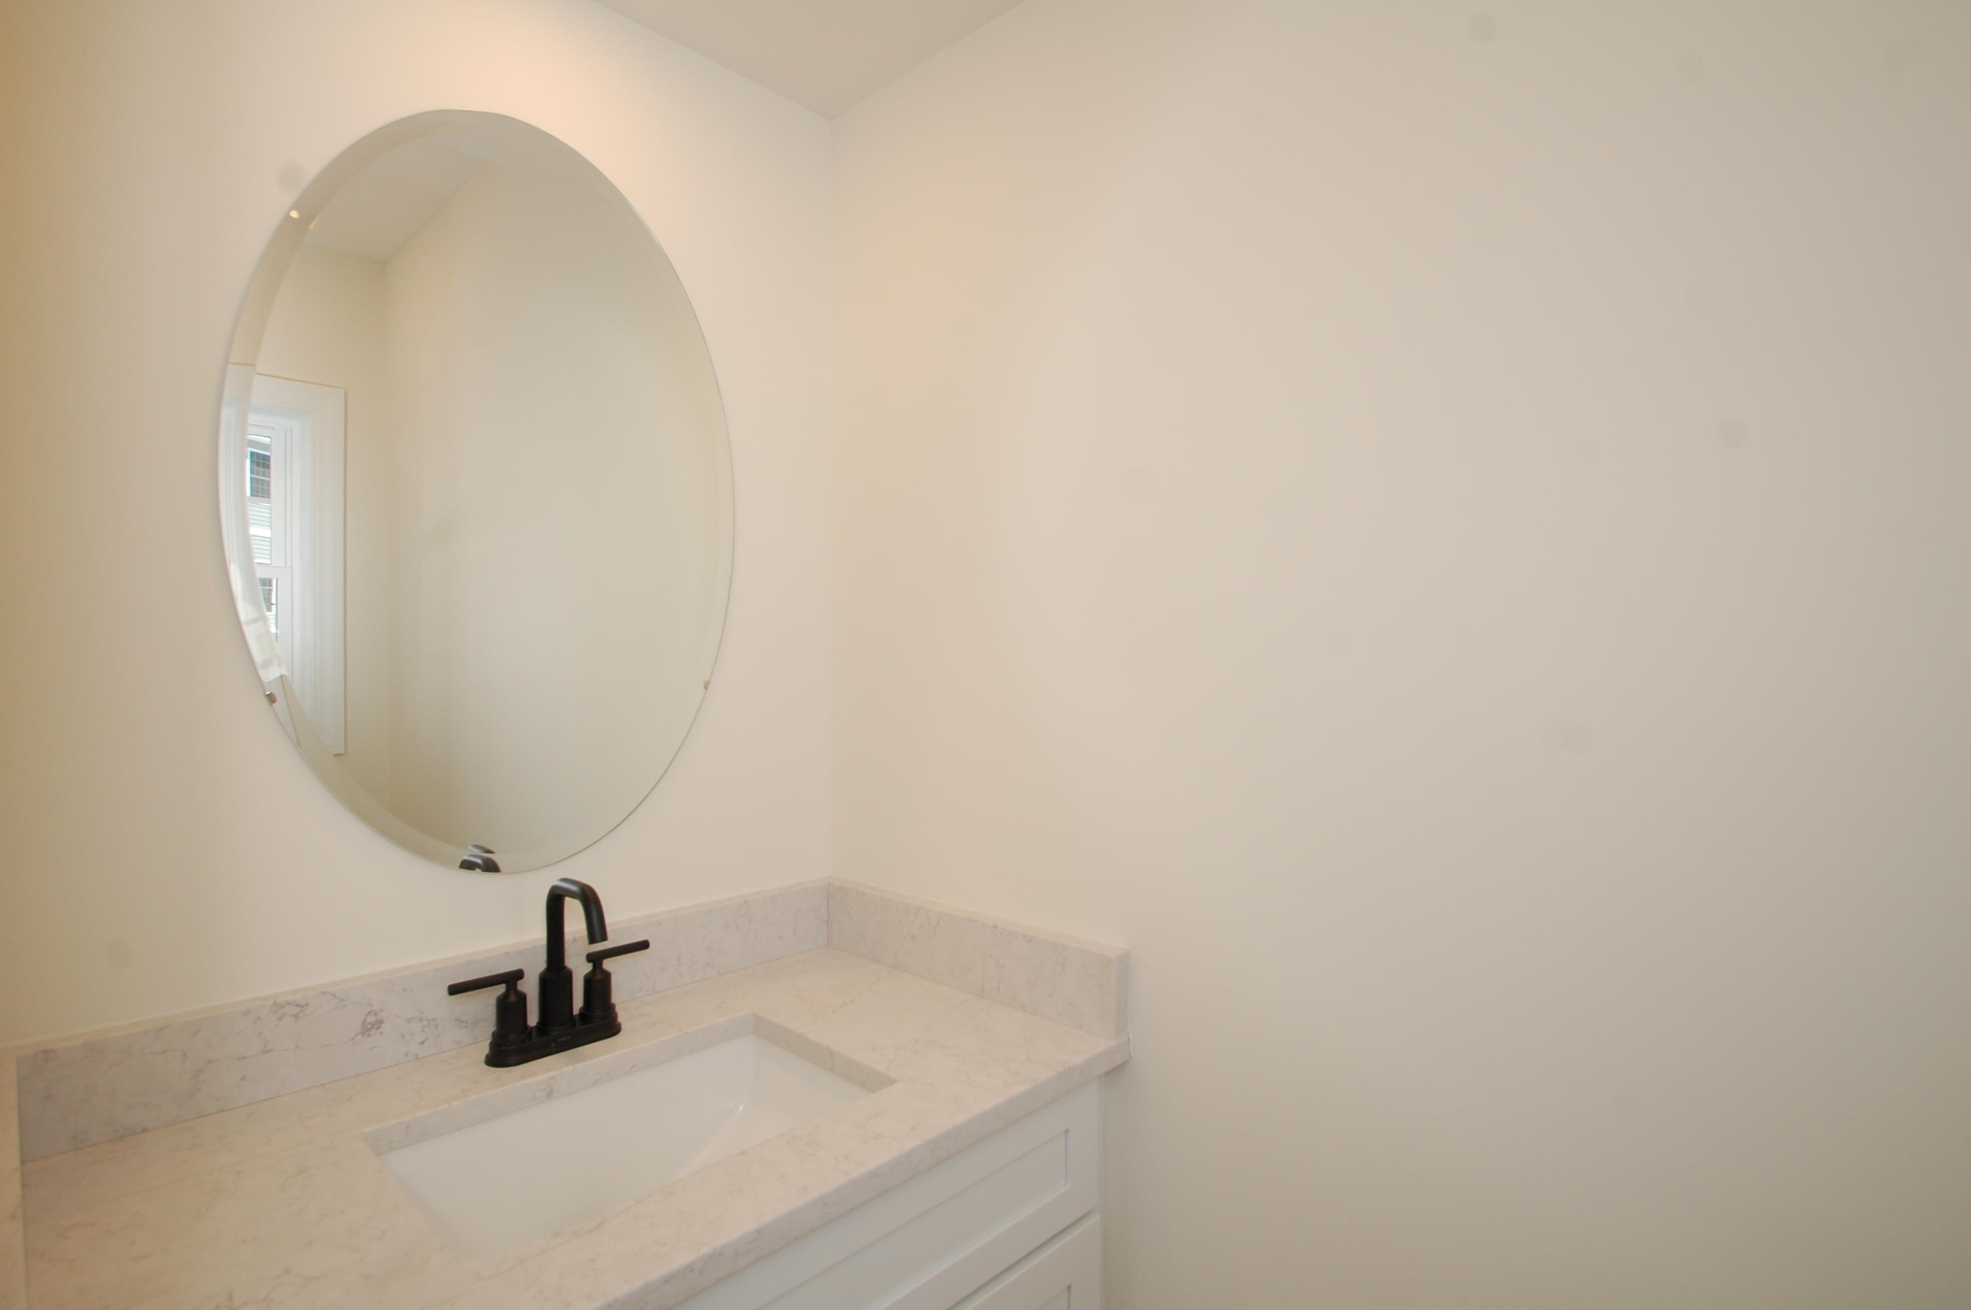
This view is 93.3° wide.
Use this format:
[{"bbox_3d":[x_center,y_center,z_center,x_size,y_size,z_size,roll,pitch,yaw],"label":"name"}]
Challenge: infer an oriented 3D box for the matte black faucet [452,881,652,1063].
[{"bbox_3d":[-0.479,0.365,1.083,0.150,0.202,0.236,0,-1,43],"label":"matte black faucet"}]

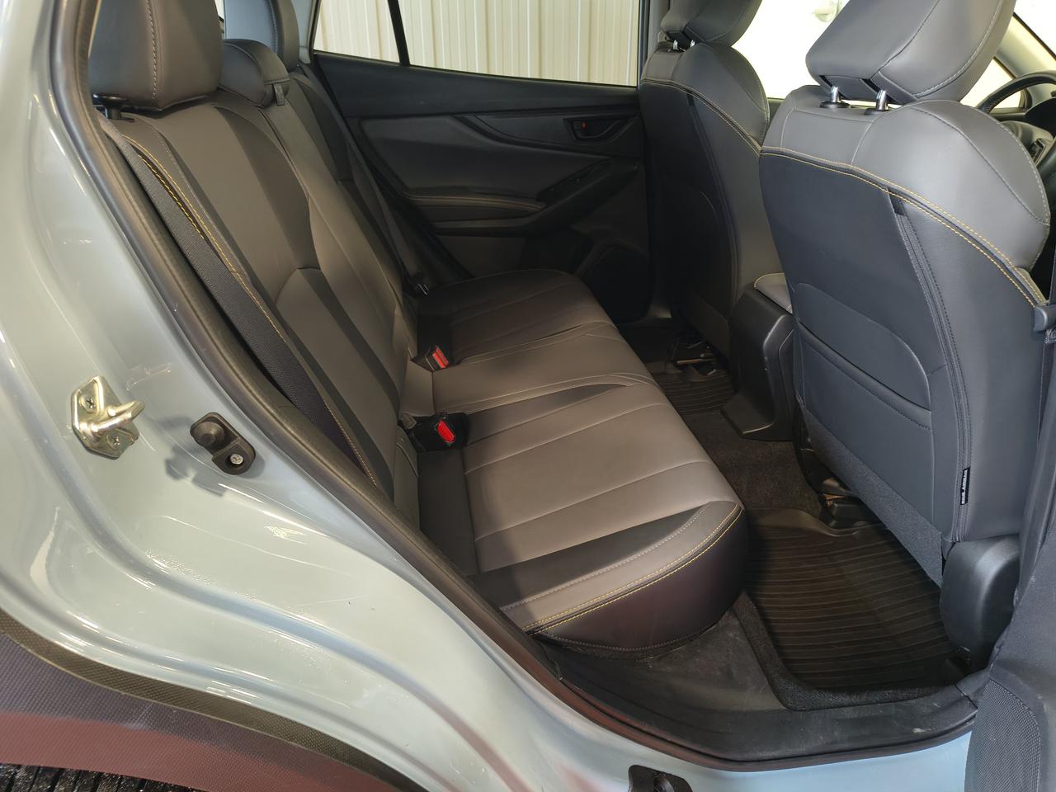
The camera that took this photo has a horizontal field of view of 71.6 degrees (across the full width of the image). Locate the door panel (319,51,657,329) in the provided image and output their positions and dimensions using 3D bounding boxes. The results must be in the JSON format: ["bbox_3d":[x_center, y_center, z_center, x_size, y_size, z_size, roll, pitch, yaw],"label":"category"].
[{"bbox_3d":[-0.091,-0.536,1.965,0.860,0.670,0.120,-3,24,-7],"label":"door panel"}]

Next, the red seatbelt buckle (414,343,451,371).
[{"bbox_3d":[-0.204,-0.080,1.565,0.077,0.047,0.036,-19,25,0],"label":"red seatbelt buckle"}]

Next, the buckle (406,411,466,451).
[{"bbox_3d":[-0.159,0.063,1.290,0.085,0.047,0.036,-19,25,0],"label":"buckle"}]

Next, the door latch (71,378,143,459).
[{"bbox_3d":[-0.357,0.018,0.620,0.038,0.062,0.045,-11,23,4],"label":"door latch"}]

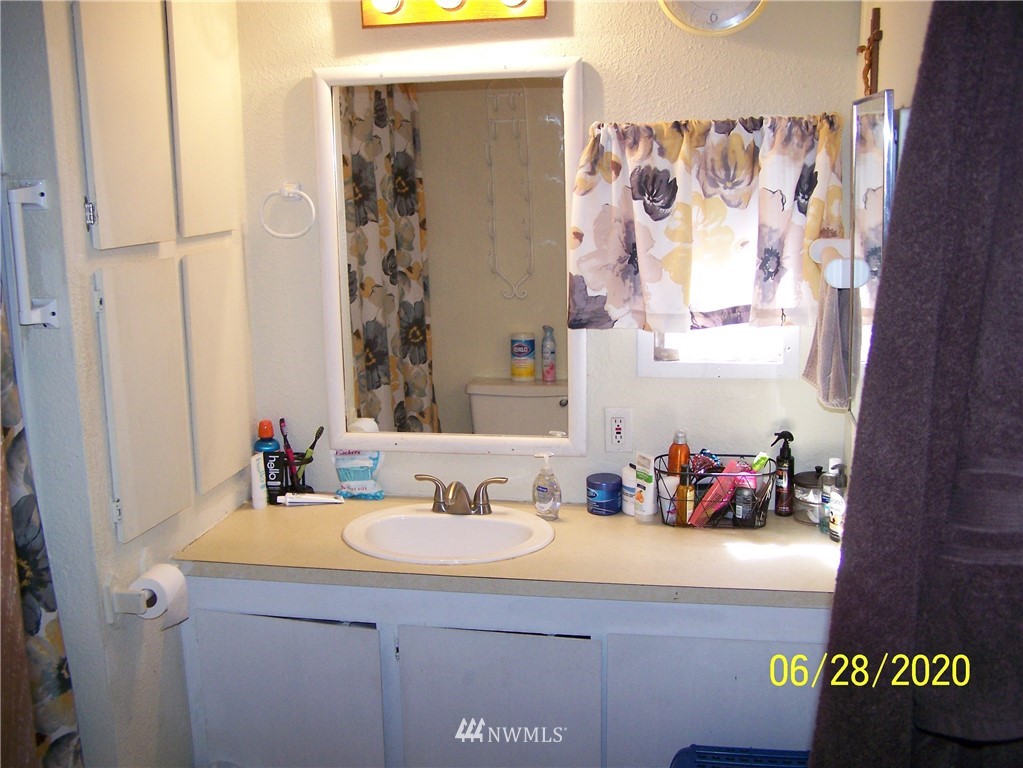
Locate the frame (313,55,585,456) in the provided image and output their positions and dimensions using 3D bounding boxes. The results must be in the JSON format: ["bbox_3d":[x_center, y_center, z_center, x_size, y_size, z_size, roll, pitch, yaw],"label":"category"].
[{"bbox_3d":[-0.149,-0.298,2.825,0.674,0.970,0.030,1,11,11],"label":"frame"}]

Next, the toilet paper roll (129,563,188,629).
[{"bbox_3d":[-0.738,0.443,2.359,0.092,0.100,0.092,1,11,11],"label":"toilet paper roll"}]

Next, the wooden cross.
[{"bbox_3d":[0.713,-0.647,2.260,0.048,0.202,0.112,1,11,11],"label":"wooden cross"}]

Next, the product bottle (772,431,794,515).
[{"bbox_3d":[0.663,0.216,2.743,0.058,0.210,0.046,-1,10,1],"label":"product bottle"}]

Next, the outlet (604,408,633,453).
[{"bbox_3d":[0.272,0.117,2.834,0.070,0.115,0.009,1,11,11],"label":"outlet"}]

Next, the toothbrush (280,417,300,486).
[{"bbox_3d":[-0.588,0.183,2.958,0.019,0.190,0.013,-6,10,26],"label":"toothbrush"}]

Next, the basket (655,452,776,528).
[{"bbox_3d":[0.490,0.262,2.706,0.288,0.140,0.195,1,11,11],"label":"basket"}]

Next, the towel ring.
[{"bbox_3d":[-0.567,-0.440,2.866,0.148,0.142,0.052,1,11,11],"label":"towel ring"}]

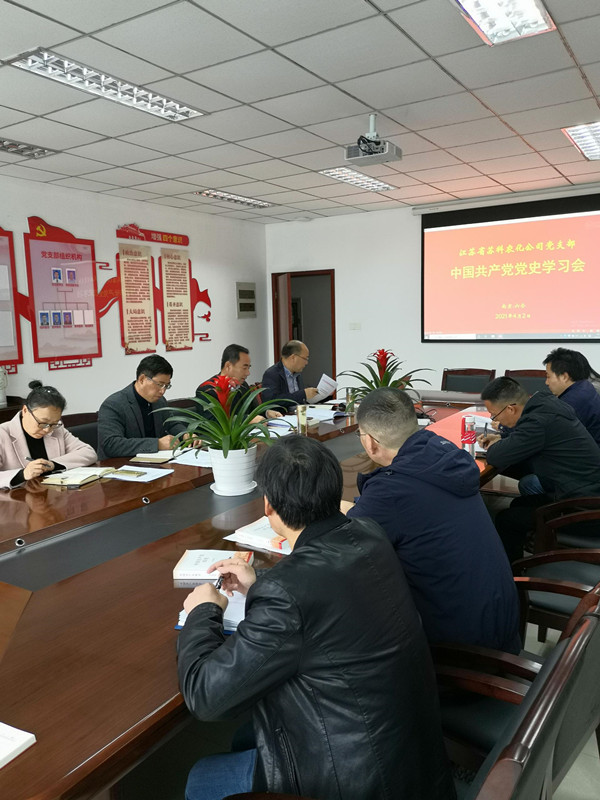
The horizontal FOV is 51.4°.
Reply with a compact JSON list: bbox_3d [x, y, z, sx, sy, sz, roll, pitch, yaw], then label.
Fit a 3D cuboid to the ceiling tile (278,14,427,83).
[{"bbox_3d":[0.268,-1.741,3.106,0.600,0.020,0.600,4,9,32],"label":"ceiling tile"}]

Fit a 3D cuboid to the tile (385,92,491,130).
[{"bbox_3d":[0.917,-1.899,4.120,0.595,0.020,0.595,3,9,32],"label":"tile"}]

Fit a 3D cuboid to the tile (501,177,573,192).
[{"bbox_3d":[2.520,-2.275,6.590,0.600,0.020,0.560,3,9,32],"label":"tile"}]

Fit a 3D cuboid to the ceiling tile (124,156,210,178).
[{"bbox_3d":[-1.109,-2.020,5.392,0.600,0.020,0.600,4,9,32],"label":"ceiling tile"}]

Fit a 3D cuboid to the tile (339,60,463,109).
[{"bbox_3d":[0.592,-1.812,3.594,0.595,0.020,0.595,3,9,32],"label":"tile"}]

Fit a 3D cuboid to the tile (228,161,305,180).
[{"bbox_3d":[-0.285,-2.060,5.580,0.595,0.020,0.595,3,9,32],"label":"tile"}]

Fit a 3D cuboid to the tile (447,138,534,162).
[{"bbox_3d":[1.559,-2.050,5.105,0.600,0.020,0.600,4,9,32],"label":"tile"}]

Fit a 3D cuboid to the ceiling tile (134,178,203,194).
[{"bbox_3d":[-1.300,-2.122,6.220,0.600,0.020,0.600,3,9,32],"label":"ceiling tile"}]

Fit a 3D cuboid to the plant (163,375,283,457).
[{"bbox_3d":[-0.319,0.072,2.763,0.590,0.330,0.590,-2,8,0],"label":"plant"}]

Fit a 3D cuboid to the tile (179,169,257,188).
[{"bbox_3d":[-0.789,-2.091,5.896,0.600,0.020,0.600,3,9,32],"label":"tile"}]

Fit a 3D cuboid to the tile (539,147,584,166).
[{"bbox_3d":[2.264,-2.098,5.351,0.295,0.020,0.595,3,9,32],"label":"tile"}]

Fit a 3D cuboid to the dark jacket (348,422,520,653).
[{"bbox_3d":[0.379,0.428,1.993,0.610,0.680,0.530,4,10,38],"label":"dark jacket"}]

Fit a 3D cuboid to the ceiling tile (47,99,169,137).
[{"bbox_3d":[-1.248,-1.827,4.063,0.600,0.020,0.600,3,9,32],"label":"ceiling tile"}]

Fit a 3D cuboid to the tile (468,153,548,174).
[{"bbox_3d":[1.881,-2.127,5.605,0.600,0.020,0.600,4,9,32],"label":"tile"}]

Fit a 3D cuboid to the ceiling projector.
[{"bbox_3d":[0.482,-1.739,4.127,0.310,0.285,0.255,3,9,30],"label":"ceiling projector"}]

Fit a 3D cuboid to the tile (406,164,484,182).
[{"bbox_3d":[1.376,-2.158,5.927,0.600,0.020,0.600,4,9,32],"label":"tile"}]

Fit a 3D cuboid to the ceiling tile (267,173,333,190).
[{"bbox_3d":[0.046,-2.135,6.059,0.595,0.020,0.595,3,9,32],"label":"ceiling tile"}]

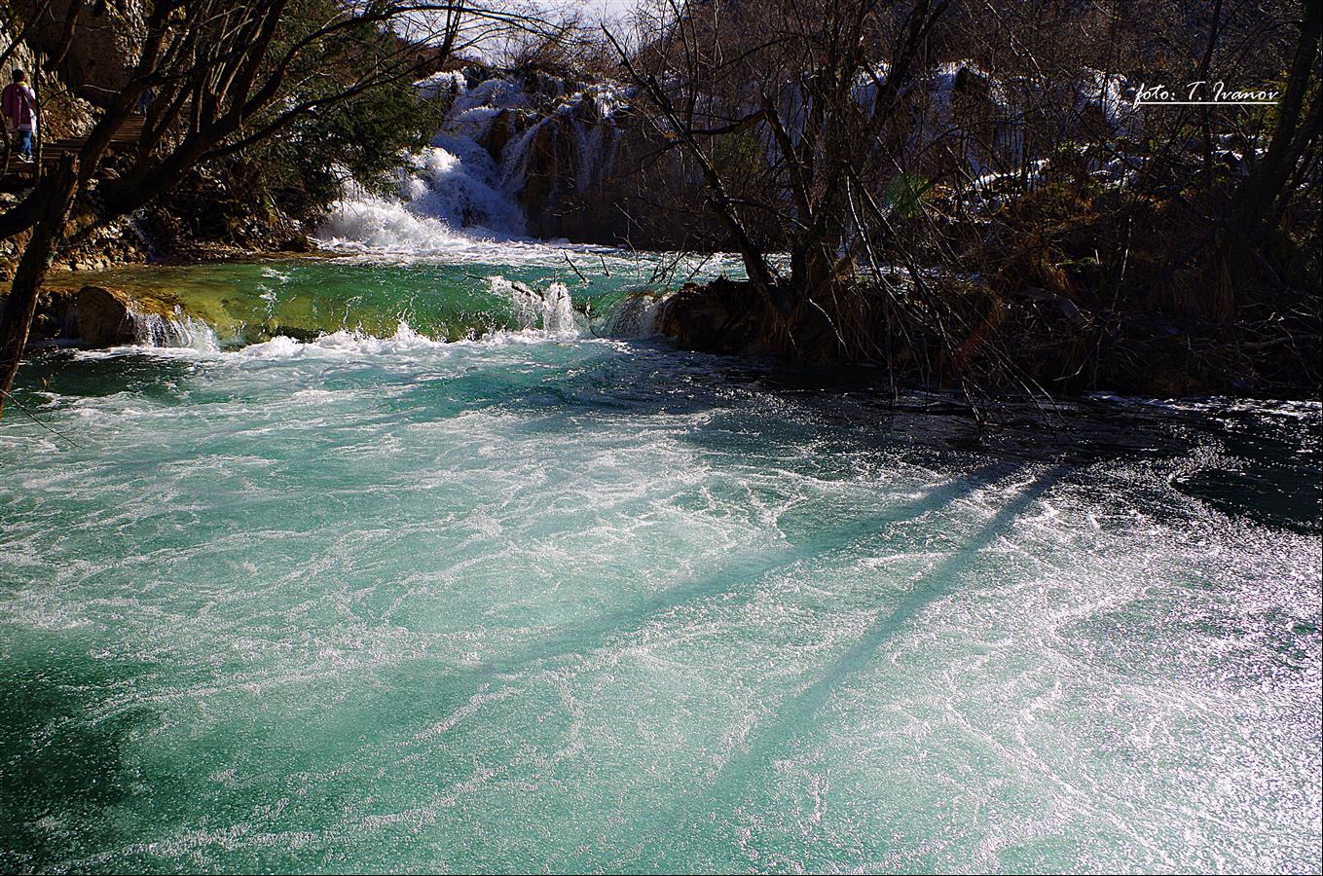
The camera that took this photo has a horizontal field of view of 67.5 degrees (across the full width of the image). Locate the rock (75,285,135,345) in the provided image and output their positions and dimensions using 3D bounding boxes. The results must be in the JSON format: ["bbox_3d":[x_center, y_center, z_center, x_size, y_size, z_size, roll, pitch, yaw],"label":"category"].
[{"bbox_3d":[-6.752,-1.459,12.000,0.720,0.720,0.620,-4,16,-14],"label":"rock"}]

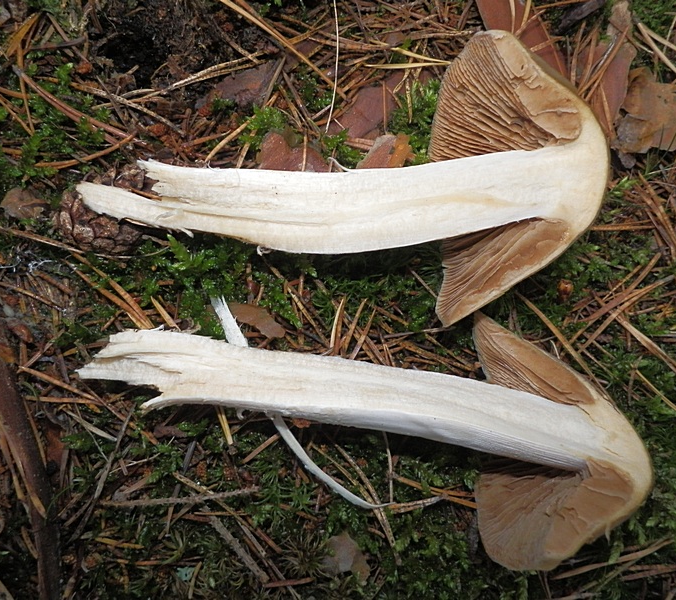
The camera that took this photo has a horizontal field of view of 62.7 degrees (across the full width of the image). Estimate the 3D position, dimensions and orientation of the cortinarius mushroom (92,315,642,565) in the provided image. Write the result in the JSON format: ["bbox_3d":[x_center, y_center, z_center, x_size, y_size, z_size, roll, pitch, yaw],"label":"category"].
[{"bbox_3d":[0.008,0.046,0.218,0.209,0.043,0.087,9,75,2],"label":"cortinarius mushroom"}]

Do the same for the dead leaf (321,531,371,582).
[{"bbox_3d":[0.004,0.093,0.203,0.018,0.006,0.014,20,76,5],"label":"dead leaf"}]

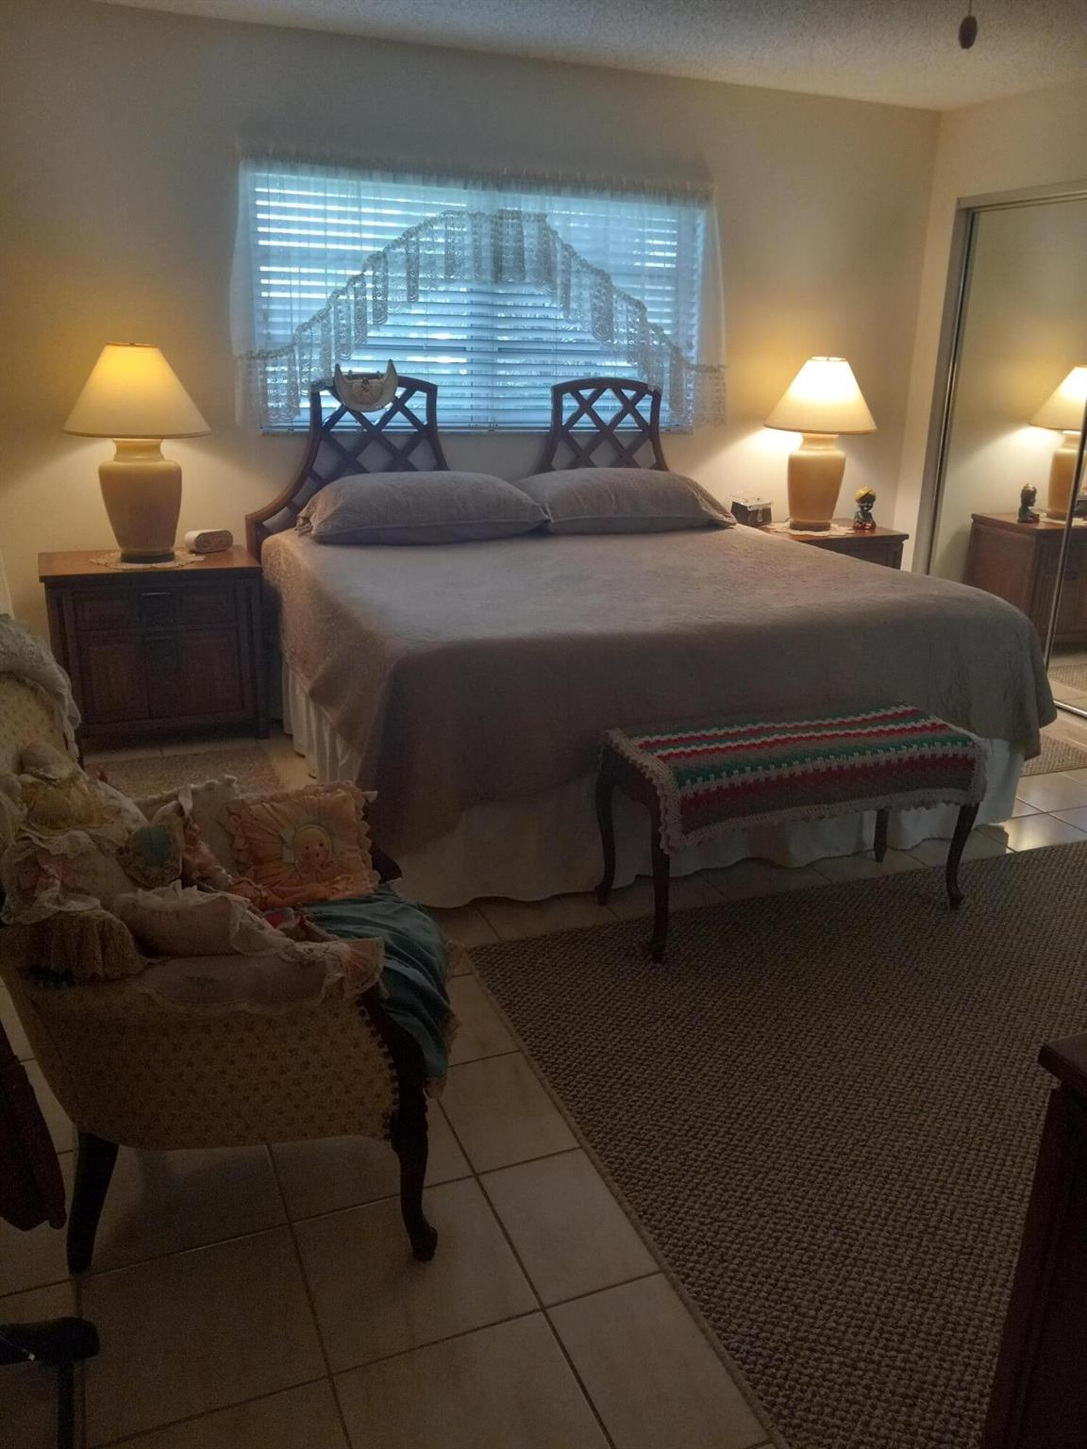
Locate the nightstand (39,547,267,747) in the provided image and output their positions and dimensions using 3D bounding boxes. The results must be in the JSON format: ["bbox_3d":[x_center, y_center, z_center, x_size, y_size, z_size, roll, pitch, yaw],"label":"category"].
[{"bbox_3d":[-1.430,-0.285,4.196,0.730,0.650,0.512,-6,19,-21],"label":"nightstand"}]

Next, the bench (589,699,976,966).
[{"bbox_3d":[0.625,0.258,2.888,0.918,0.458,0.371,-6,19,-21],"label":"bench"}]

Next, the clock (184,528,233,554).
[{"bbox_3d":[-1.262,-0.689,4.263,0.144,0.082,0.086,-15,24,-42],"label":"clock"}]

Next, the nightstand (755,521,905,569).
[{"bbox_3d":[1.178,-0.567,5.201,0.730,0.650,0.512,-6,19,-21],"label":"nightstand"}]

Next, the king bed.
[{"bbox_3d":[0.194,-0.502,3.874,2.064,1.296,2.096,-6,19,-21],"label":"king bed"}]

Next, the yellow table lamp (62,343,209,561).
[{"bbox_3d":[-1.433,-0.954,3.997,0.474,0.746,0.474,-6,19,-21],"label":"yellow table lamp"}]

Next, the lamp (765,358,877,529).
[{"bbox_3d":[1.226,-1.241,5.022,0.474,0.746,0.474,-6,19,-21],"label":"lamp"}]

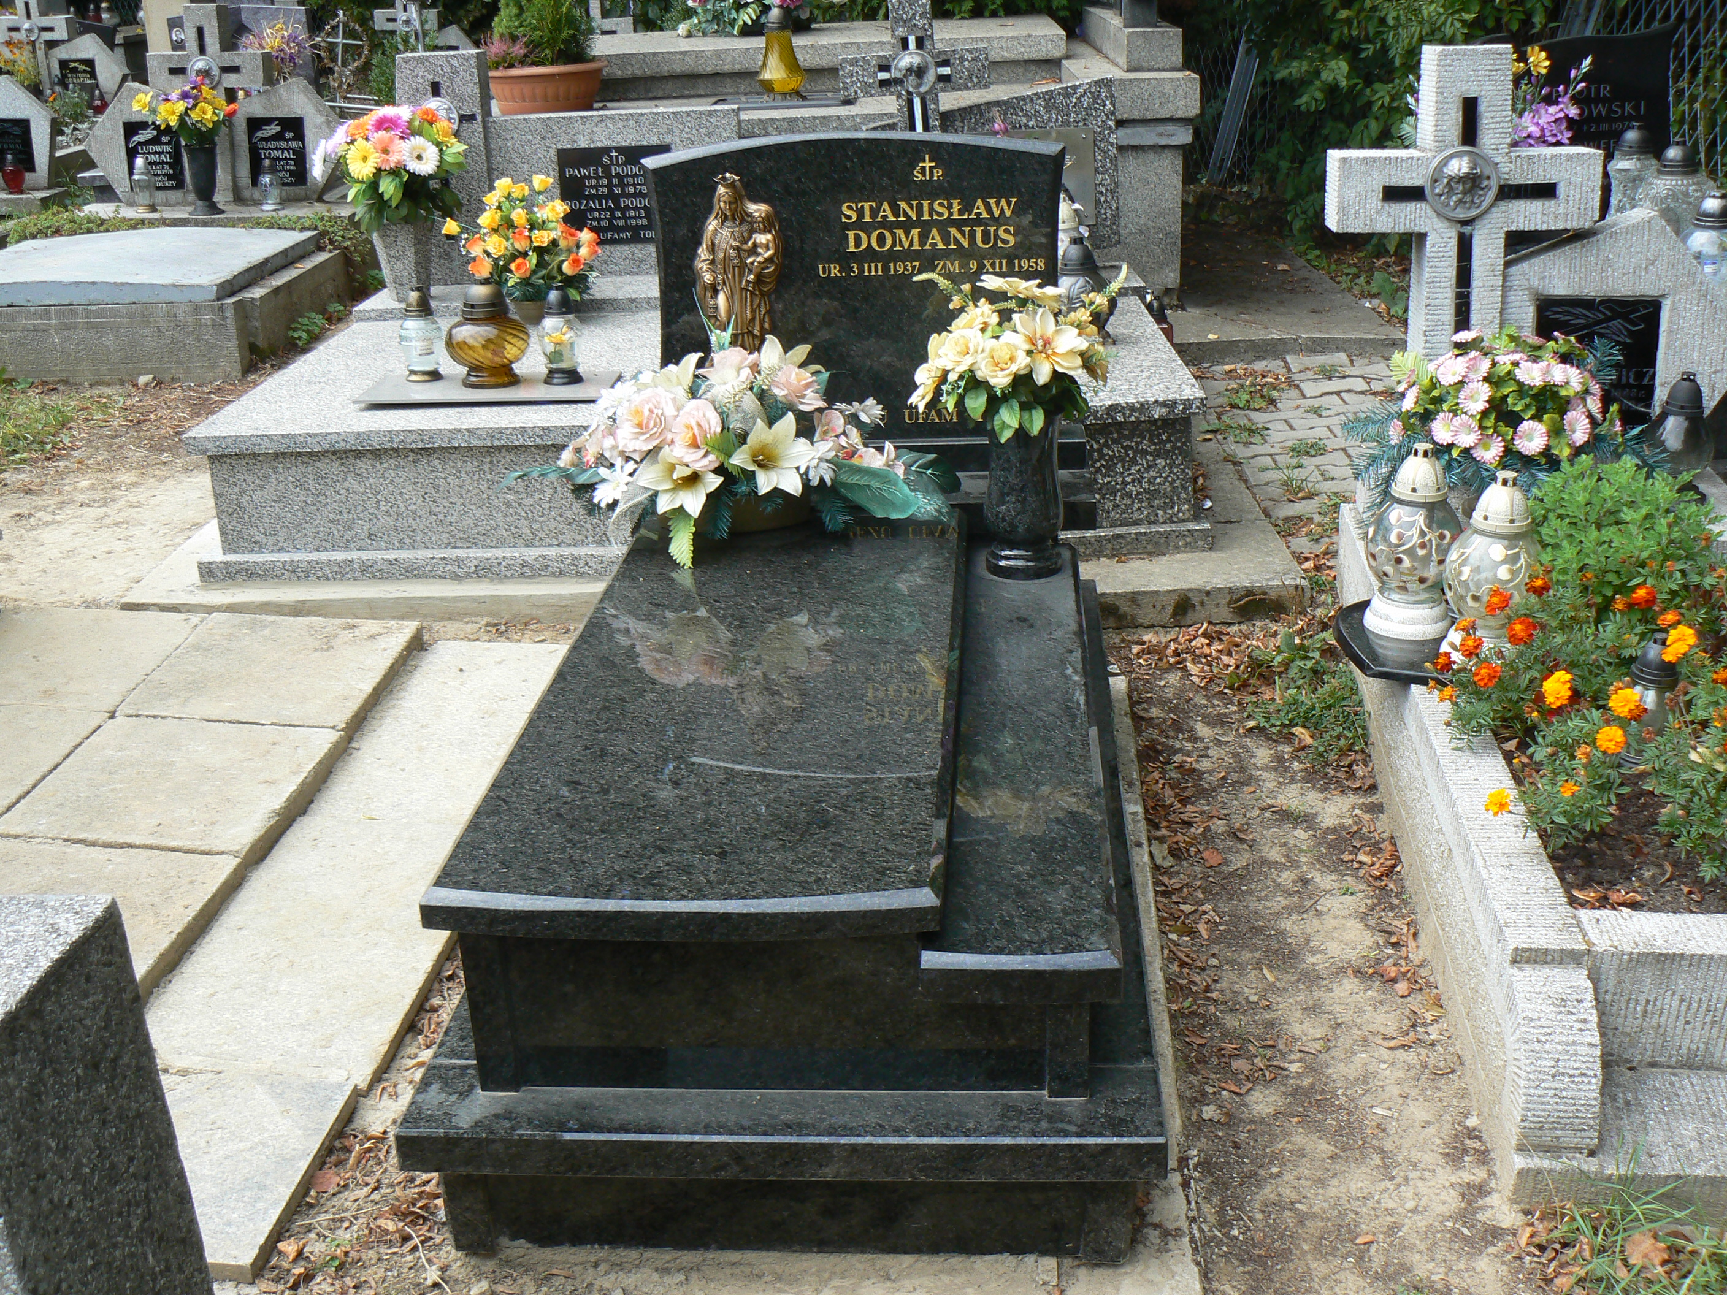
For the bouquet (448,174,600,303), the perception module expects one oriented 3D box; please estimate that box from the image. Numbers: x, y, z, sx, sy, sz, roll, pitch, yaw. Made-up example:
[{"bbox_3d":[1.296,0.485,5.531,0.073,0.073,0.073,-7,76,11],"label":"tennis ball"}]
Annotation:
[{"bbox_3d":[-1.079,-1.279,5.646,0.493,0.411,0.397,-2,22,2],"label":"bouquet"}]

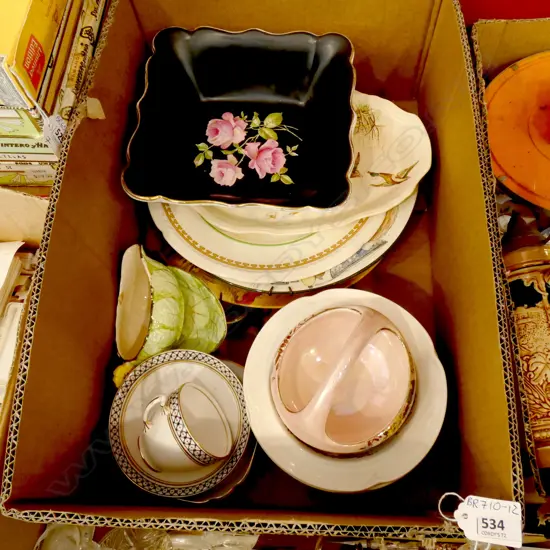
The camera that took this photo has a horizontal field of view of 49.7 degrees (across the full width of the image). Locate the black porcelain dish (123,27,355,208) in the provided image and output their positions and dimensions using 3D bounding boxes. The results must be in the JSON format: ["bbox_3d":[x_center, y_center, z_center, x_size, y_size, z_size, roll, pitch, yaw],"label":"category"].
[{"bbox_3d":[-0.029,-0.147,0.594,0.205,0.055,0.203,3,66,2],"label":"black porcelain dish"}]

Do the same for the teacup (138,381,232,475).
[{"bbox_3d":[-0.083,0.128,0.488,0.057,0.085,0.067,-33,40,17],"label":"teacup"}]

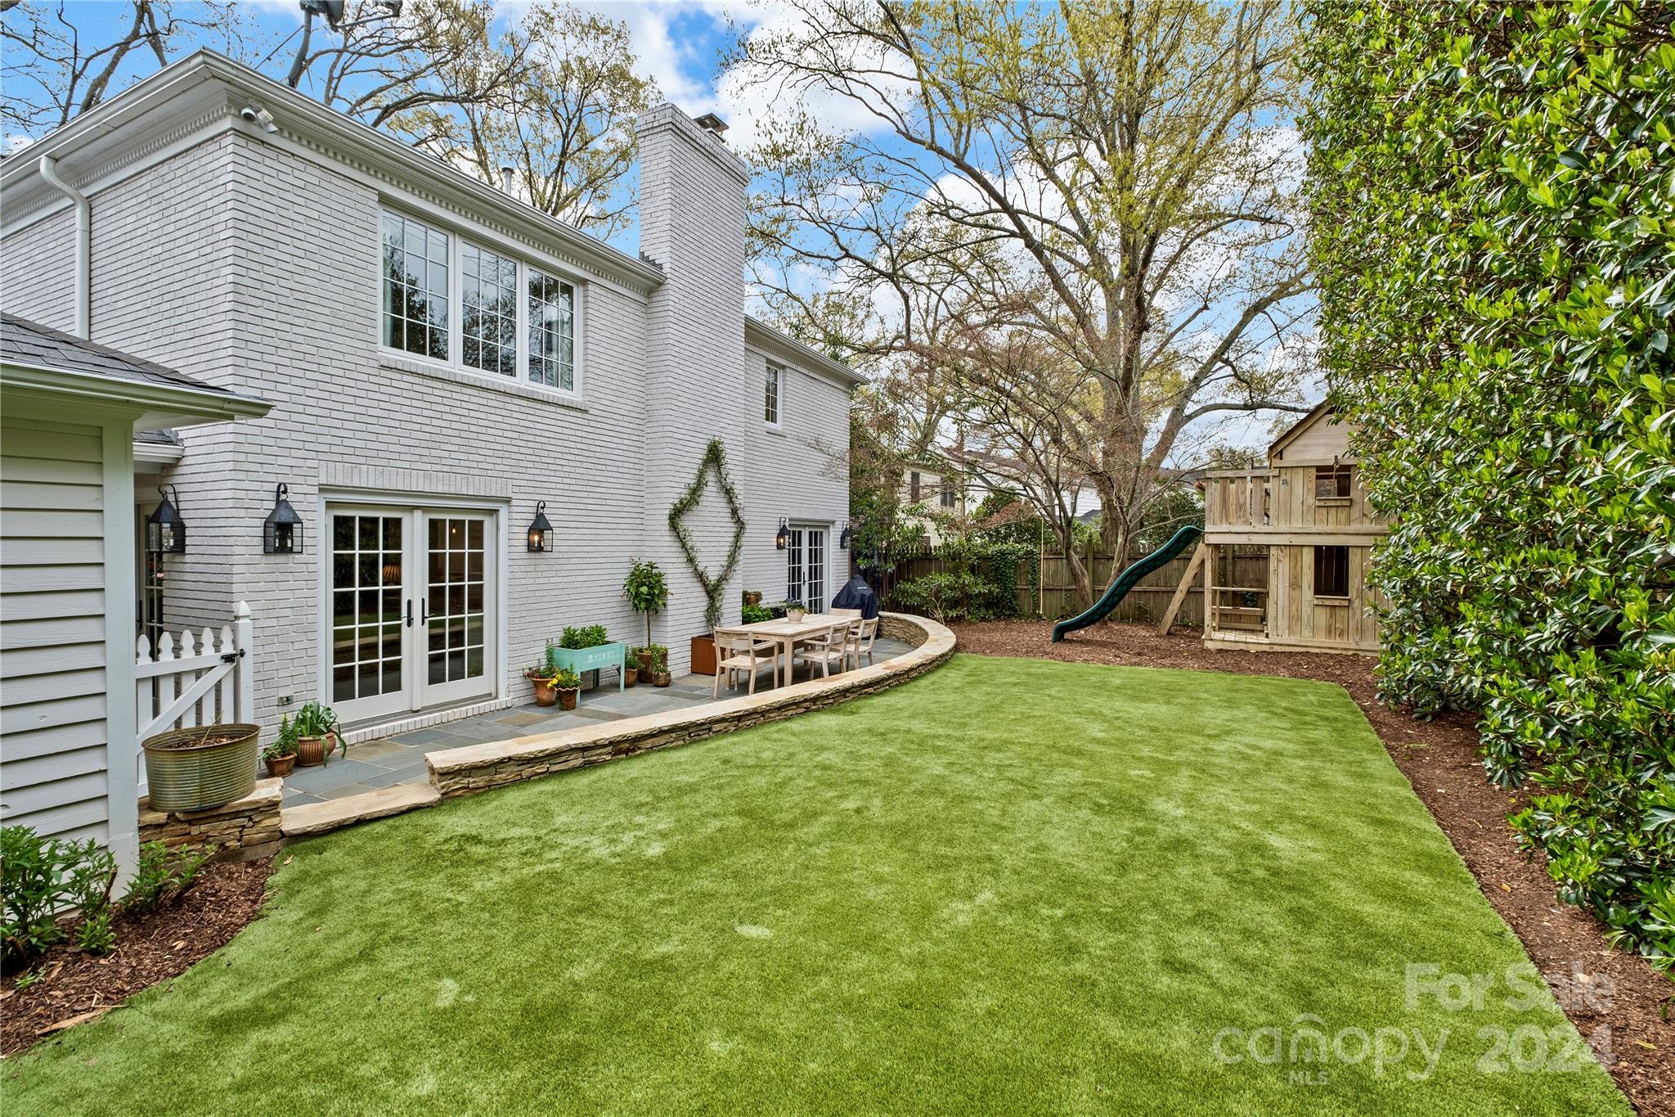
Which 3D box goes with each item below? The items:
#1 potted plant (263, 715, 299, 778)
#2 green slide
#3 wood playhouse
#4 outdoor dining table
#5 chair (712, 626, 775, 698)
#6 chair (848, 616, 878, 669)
[{"bbox_3d":[-4.165,1.393,5.216,0.220,0.440,0.220,1,1,28],"label":"potted plant"},{"bbox_3d":[4.770,0.465,11.593,2.450,2.000,0.550,1,2,29],"label":"green slide"},{"bbox_3d":[6.568,-0.418,10.589,3.100,3.500,1.650,1,2,29],"label":"wood playhouse"},{"bbox_3d":[-0.529,1.244,9.363,0.950,0.760,2.070,1,2,27],"label":"outdoor dining table"},{"bbox_3d":[-1.106,1.223,8.328,0.570,0.840,0.570,1,2,27],"label":"chair"},{"bbox_3d":[0.202,1.214,9.354,0.570,0.840,0.570,1,2,27],"label":"chair"}]

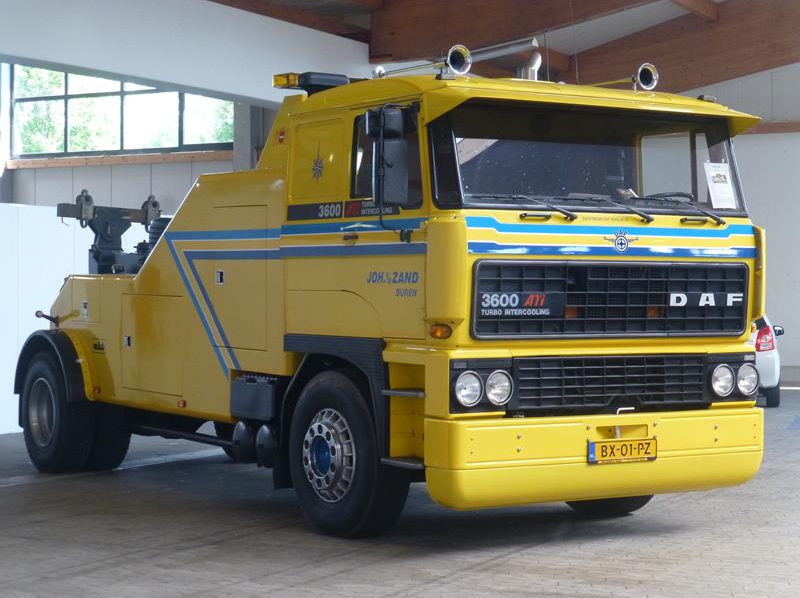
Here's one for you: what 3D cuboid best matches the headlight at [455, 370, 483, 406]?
[{"bbox_3d":[0.383,0.512,9.905,0.200,0.200,0.090,0,0,-33],"label":"headlight"}]

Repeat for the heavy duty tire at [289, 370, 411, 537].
[{"bbox_3d":[-0.343,0.991,11.167,0.300,1.070,1.070,0,0,-33],"label":"heavy duty tire"}]

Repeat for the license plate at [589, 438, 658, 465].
[{"bbox_3d":[1.336,0.917,10.425,0.530,0.135,0.025,0,0,-33],"label":"license plate"}]

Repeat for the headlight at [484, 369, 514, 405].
[{"bbox_3d":[0.563,0.512,10.023,0.200,0.200,0.090,0,0,-33],"label":"headlight"}]

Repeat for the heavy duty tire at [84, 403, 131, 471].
[{"bbox_3d":[-2.708,0.979,15.228,0.300,1.080,1.080,0,0,-33],"label":"heavy duty tire"}]

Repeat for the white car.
[{"bbox_3d":[4.755,0.781,25.986,1.680,1.500,3.750,0,0,7],"label":"white car"}]

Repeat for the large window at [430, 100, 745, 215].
[{"bbox_3d":[1.245,-0.834,10.590,2.320,0.660,0.280,0,0,-33],"label":"large window"}]

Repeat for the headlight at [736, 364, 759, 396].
[{"bbox_3d":[2.209,0.516,11.097,0.200,0.205,0.110,0,0,-33],"label":"headlight"}]

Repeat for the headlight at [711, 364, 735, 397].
[{"bbox_3d":[2.030,0.517,10.984,0.200,0.200,0.090,0,0,-33],"label":"headlight"}]

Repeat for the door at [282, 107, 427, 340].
[{"bbox_3d":[-0.278,-0.475,10.741,0.120,1.410,1.650,0,0,-33],"label":"door"}]

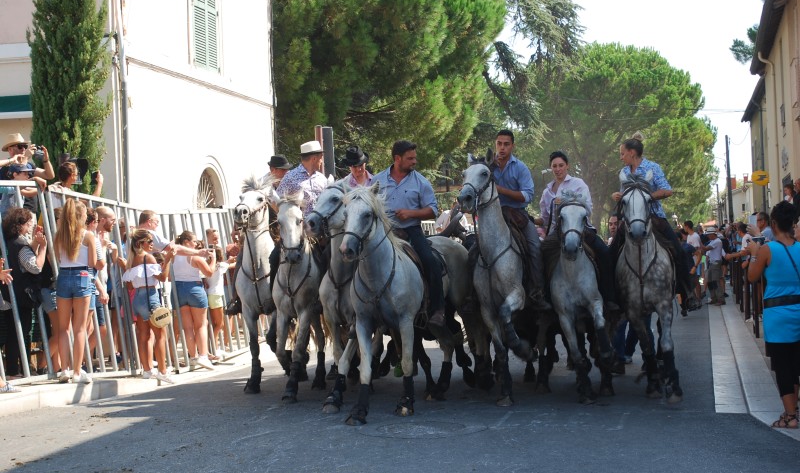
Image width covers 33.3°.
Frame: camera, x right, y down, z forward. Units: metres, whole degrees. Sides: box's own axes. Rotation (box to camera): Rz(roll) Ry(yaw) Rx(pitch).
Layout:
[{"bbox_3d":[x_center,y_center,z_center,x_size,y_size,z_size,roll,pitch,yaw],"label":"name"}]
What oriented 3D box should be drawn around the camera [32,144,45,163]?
[{"bbox_3d":[-3.729,-0.862,13.800,0.110,0.110,0.130,-3,-1,41],"label":"camera"}]

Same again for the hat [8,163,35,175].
[{"bbox_3d":[-3.706,-0.667,13.100,0.265,0.125,0.180,-2,-1,12],"label":"hat"}]

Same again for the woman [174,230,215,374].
[{"bbox_3d":[-2.369,0.726,15.400,0.430,1.600,0.450,-2,-1,36],"label":"woman"}]

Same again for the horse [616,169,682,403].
[{"bbox_3d":[2.150,0.413,11.500,0.560,1.870,2.200,-2,-1,12],"label":"horse"}]

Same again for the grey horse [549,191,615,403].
[{"bbox_3d":[1.580,0.497,11.450,0.570,1.740,2.200,-2,-1,12],"label":"grey horse"}]

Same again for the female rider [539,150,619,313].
[{"bbox_3d":[1.667,-0.056,12.550,0.720,1.520,0.750,-2,-1,9],"label":"female rider"}]

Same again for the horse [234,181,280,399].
[{"bbox_3d":[-1.310,0.525,14.200,0.580,2.120,2.200,-2,-1,7],"label":"horse"}]

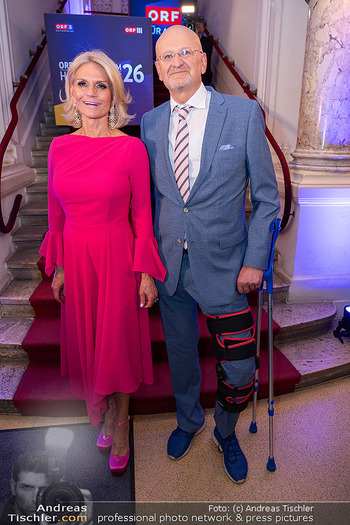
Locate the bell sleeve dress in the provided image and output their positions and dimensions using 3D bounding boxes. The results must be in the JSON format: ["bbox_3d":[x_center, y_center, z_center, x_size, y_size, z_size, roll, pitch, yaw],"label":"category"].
[{"bbox_3d":[-0.300,0.144,1.498,0.530,1.300,0.360,-3,18,-8],"label":"bell sleeve dress"}]

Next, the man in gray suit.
[{"bbox_3d":[0.130,0.071,1.464,0.580,1.820,0.420,5,19,15],"label":"man in gray suit"}]

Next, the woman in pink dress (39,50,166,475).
[{"bbox_3d":[-0.295,0.068,1.532,0.550,1.750,0.380,-1,15,-5],"label":"woman in pink dress"}]

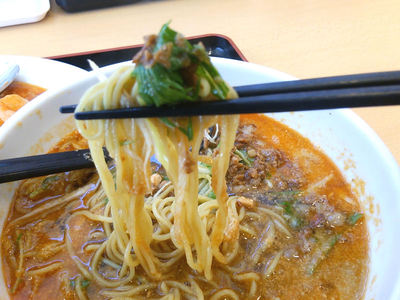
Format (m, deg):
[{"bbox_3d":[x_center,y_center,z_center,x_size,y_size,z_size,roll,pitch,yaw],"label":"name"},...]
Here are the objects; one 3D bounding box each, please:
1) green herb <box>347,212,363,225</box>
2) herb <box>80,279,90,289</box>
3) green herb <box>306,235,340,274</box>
[{"bbox_3d":[0.085,0.038,0.191,0.010,0.003,0.005,-22,49,-23],"label":"green herb"},{"bbox_3d":[-0.053,0.062,0.160,0.004,0.003,0.005,-4,44,-7],"label":"herb"},{"bbox_3d":[0.062,0.053,0.175,0.009,0.004,0.026,34,52,29],"label":"green herb"}]

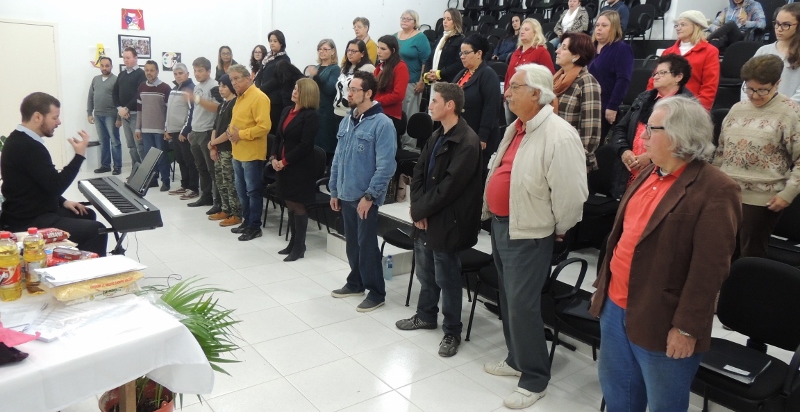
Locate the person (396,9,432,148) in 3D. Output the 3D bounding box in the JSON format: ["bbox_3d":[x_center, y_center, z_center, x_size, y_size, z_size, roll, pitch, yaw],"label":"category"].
[{"bbox_3d":[0.203,-1.549,6.865,0.520,1.630,0.360,10,14,25],"label":"person"}]

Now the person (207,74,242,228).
[{"bbox_3d":[-1.958,-0.641,6.243,0.460,1.640,0.340,12,15,32],"label":"person"}]

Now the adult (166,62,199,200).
[{"bbox_3d":[-2.863,-0.980,7.289,0.520,1.700,0.380,9,14,24],"label":"adult"}]

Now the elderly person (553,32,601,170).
[{"bbox_3d":[1.171,-0.358,3.863,0.340,1.630,0.500,-2,14,-21],"label":"elderly person"}]

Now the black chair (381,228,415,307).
[{"bbox_3d":[0.196,0.264,4.425,0.570,0.910,0.520,-7,17,-38],"label":"black chair"}]

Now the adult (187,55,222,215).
[{"bbox_3d":[-2.317,-0.833,6.608,0.550,1.780,0.480,14,16,38],"label":"adult"}]

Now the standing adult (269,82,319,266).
[{"bbox_3d":[-0.981,-0.329,5.107,0.340,1.650,0.460,-8,17,-42],"label":"standing adult"}]

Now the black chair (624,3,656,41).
[{"bbox_3d":[3.803,-2.806,9.012,0.570,0.930,0.540,-6,16,-38],"label":"black chair"}]

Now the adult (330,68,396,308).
[{"bbox_3d":[-0.270,-0.109,4.124,0.350,1.740,0.520,-8,17,-41],"label":"adult"}]

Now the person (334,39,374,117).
[{"bbox_3d":[-0.526,-0.976,6.097,0.480,1.644,0.330,13,15,35],"label":"person"}]

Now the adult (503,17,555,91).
[{"bbox_3d":[1.272,-1.080,5.673,0.330,1.618,0.490,-9,18,-42],"label":"adult"}]

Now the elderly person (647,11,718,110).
[{"bbox_3d":[2.223,-0.743,4.522,0.350,1.614,0.520,-7,17,-38],"label":"elderly person"}]

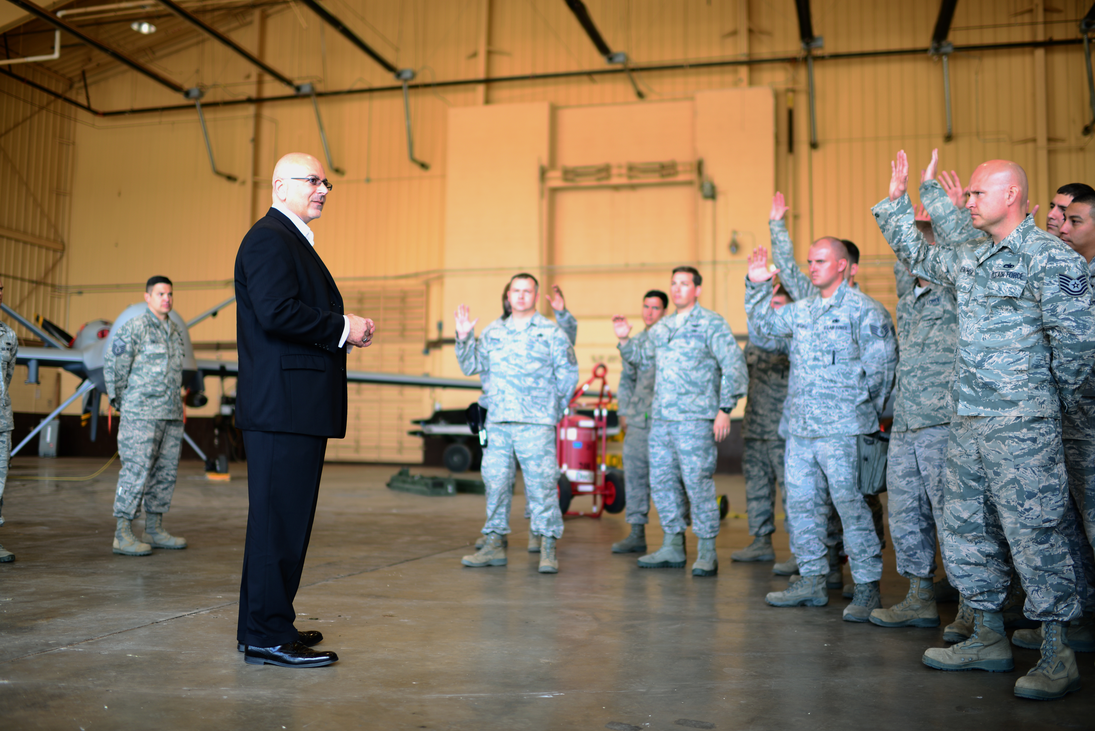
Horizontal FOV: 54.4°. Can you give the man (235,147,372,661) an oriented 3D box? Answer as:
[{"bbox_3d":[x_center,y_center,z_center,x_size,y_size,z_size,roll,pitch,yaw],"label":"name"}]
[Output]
[{"bbox_3d":[-0.888,0.129,3.839,0.510,1.813,0.560,1,-4,5],"label":"man"}]

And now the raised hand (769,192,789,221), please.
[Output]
[{"bbox_3d":[1.271,-0.874,5.850,0.110,0.170,0.065,-1,-3,18],"label":"raised hand"}]

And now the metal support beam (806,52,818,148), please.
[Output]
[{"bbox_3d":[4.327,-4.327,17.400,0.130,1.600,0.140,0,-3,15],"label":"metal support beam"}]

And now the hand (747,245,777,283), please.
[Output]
[{"bbox_3d":[1.032,-0.485,5.120,0.140,0.180,0.065,0,-3,15],"label":"hand"}]

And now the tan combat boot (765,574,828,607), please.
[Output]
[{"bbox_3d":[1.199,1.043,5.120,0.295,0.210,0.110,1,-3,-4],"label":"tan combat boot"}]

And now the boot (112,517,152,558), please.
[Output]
[{"bbox_3d":[-2.663,1.089,6.835,0.298,0.240,0.108,-1,-3,23],"label":"boot"}]

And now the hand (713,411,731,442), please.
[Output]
[{"bbox_3d":[1.050,0.365,6.391,0.100,0.190,0.080,2,-4,-10],"label":"hand"}]

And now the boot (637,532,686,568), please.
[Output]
[{"bbox_3d":[0.712,1.135,6.652,0.300,0.240,0.115,2,-4,-10],"label":"boot"}]

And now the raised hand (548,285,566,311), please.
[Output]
[{"bbox_3d":[0.065,-0.470,7.399,0.115,0.180,0.080,-1,-4,25],"label":"raised hand"}]

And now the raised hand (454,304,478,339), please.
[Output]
[{"bbox_3d":[-0.495,-0.267,6.452,0.140,0.205,0.060,1,-4,2],"label":"raised hand"}]

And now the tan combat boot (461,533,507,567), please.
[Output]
[{"bbox_3d":[-0.379,1.096,6.439,0.285,0.225,0.108,1,-3,-5],"label":"tan combat boot"}]

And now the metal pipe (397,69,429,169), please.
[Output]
[{"bbox_3d":[-3.437,-6.348,27.733,0.320,2.200,1.600,0,-4,15],"label":"metal pipe"}]

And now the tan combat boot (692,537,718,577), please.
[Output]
[{"bbox_3d":[0.940,1.118,6.356,0.115,0.240,0.300,0,-4,14],"label":"tan combat boot"}]

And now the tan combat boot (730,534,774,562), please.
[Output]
[{"bbox_3d":[1.360,1.177,7.079,0.285,0.235,0.115,2,-4,-10],"label":"tan combat boot"}]

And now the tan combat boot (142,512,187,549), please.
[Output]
[{"bbox_3d":[-2.591,1.111,7.219,0.300,0.240,0.108,0,-3,11],"label":"tan combat boot"}]

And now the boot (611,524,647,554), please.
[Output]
[{"bbox_3d":[0.582,1.197,7.563,0.275,0.235,0.110,4,-5,-42],"label":"boot"}]

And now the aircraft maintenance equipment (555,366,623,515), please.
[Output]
[{"bbox_3d":[0.380,0.700,9.946,0.700,1.420,0.650,2,-3,-18],"label":"aircraft maintenance equipment"}]

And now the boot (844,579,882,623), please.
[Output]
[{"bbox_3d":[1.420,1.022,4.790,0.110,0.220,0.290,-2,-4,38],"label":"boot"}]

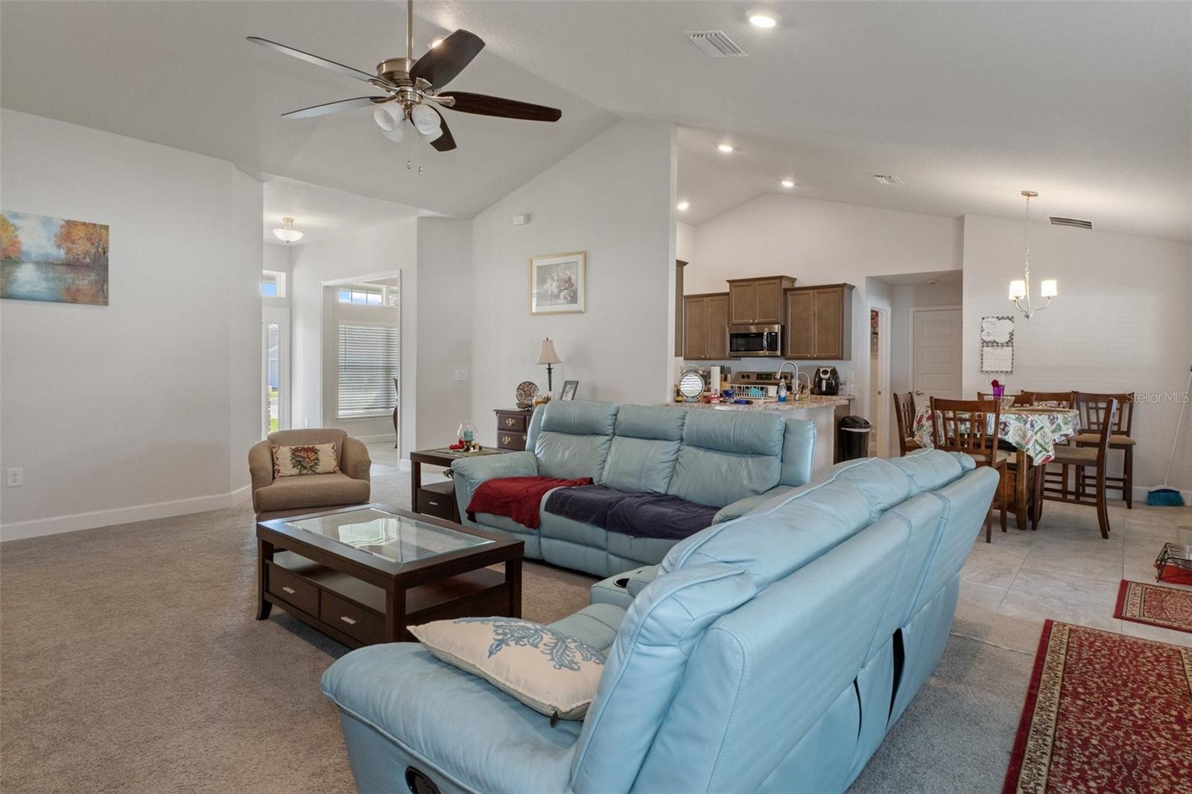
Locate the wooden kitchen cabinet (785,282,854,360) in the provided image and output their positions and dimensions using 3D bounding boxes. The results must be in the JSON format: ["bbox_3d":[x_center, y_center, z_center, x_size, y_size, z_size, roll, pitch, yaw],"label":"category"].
[{"bbox_3d":[2.932,-0.961,8.277,0.780,0.945,0.370,2,3,40],"label":"wooden kitchen cabinet"}]

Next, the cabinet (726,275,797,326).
[{"bbox_3d":[2.300,-1.296,8.710,0.810,0.625,0.460,2,3,40],"label":"cabinet"}]

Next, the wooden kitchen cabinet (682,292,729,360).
[{"bbox_3d":[1.740,-1.037,9.321,0.780,0.960,0.350,2,2,39],"label":"wooden kitchen cabinet"}]

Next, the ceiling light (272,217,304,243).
[{"bbox_3d":[-3.575,-1.934,7.300,0.360,0.310,0.360,2,3,40],"label":"ceiling light"}]

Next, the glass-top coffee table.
[{"bbox_3d":[-0.940,0.827,2.801,1.140,0.457,0.613,2,3,40],"label":"glass-top coffee table"}]

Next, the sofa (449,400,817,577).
[{"bbox_3d":[0.154,0.552,4.117,2.220,1.000,0.990,2,2,39],"label":"sofa"}]

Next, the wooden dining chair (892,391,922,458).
[{"bbox_3d":[2.892,0.489,5.436,0.520,1.030,0.450,2,3,40],"label":"wooden dining chair"}]

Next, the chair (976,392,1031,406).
[{"bbox_3d":[3.736,0.485,5.828,0.450,1.030,0.520,2,3,40],"label":"chair"}]

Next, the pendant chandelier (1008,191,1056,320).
[{"bbox_3d":[3.740,-1.227,5.421,0.380,1.110,0.390,2,2,39],"label":"pendant chandelier"}]

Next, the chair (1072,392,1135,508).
[{"bbox_3d":[4.874,0.471,6.049,0.460,1.050,0.530,2,2,39],"label":"chair"}]

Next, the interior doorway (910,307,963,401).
[{"bbox_3d":[4.629,-0.145,8.527,0.740,2.110,0.130,2,3,40],"label":"interior doorway"}]

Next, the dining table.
[{"bbox_3d":[3.396,0.558,5.346,1.110,0.920,1.110,2,2,39],"label":"dining table"}]

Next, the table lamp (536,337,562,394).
[{"bbox_3d":[-0.471,-0.216,6.229,0.260,0.740,0.260,1,2,0],"label":"table lamp"}]

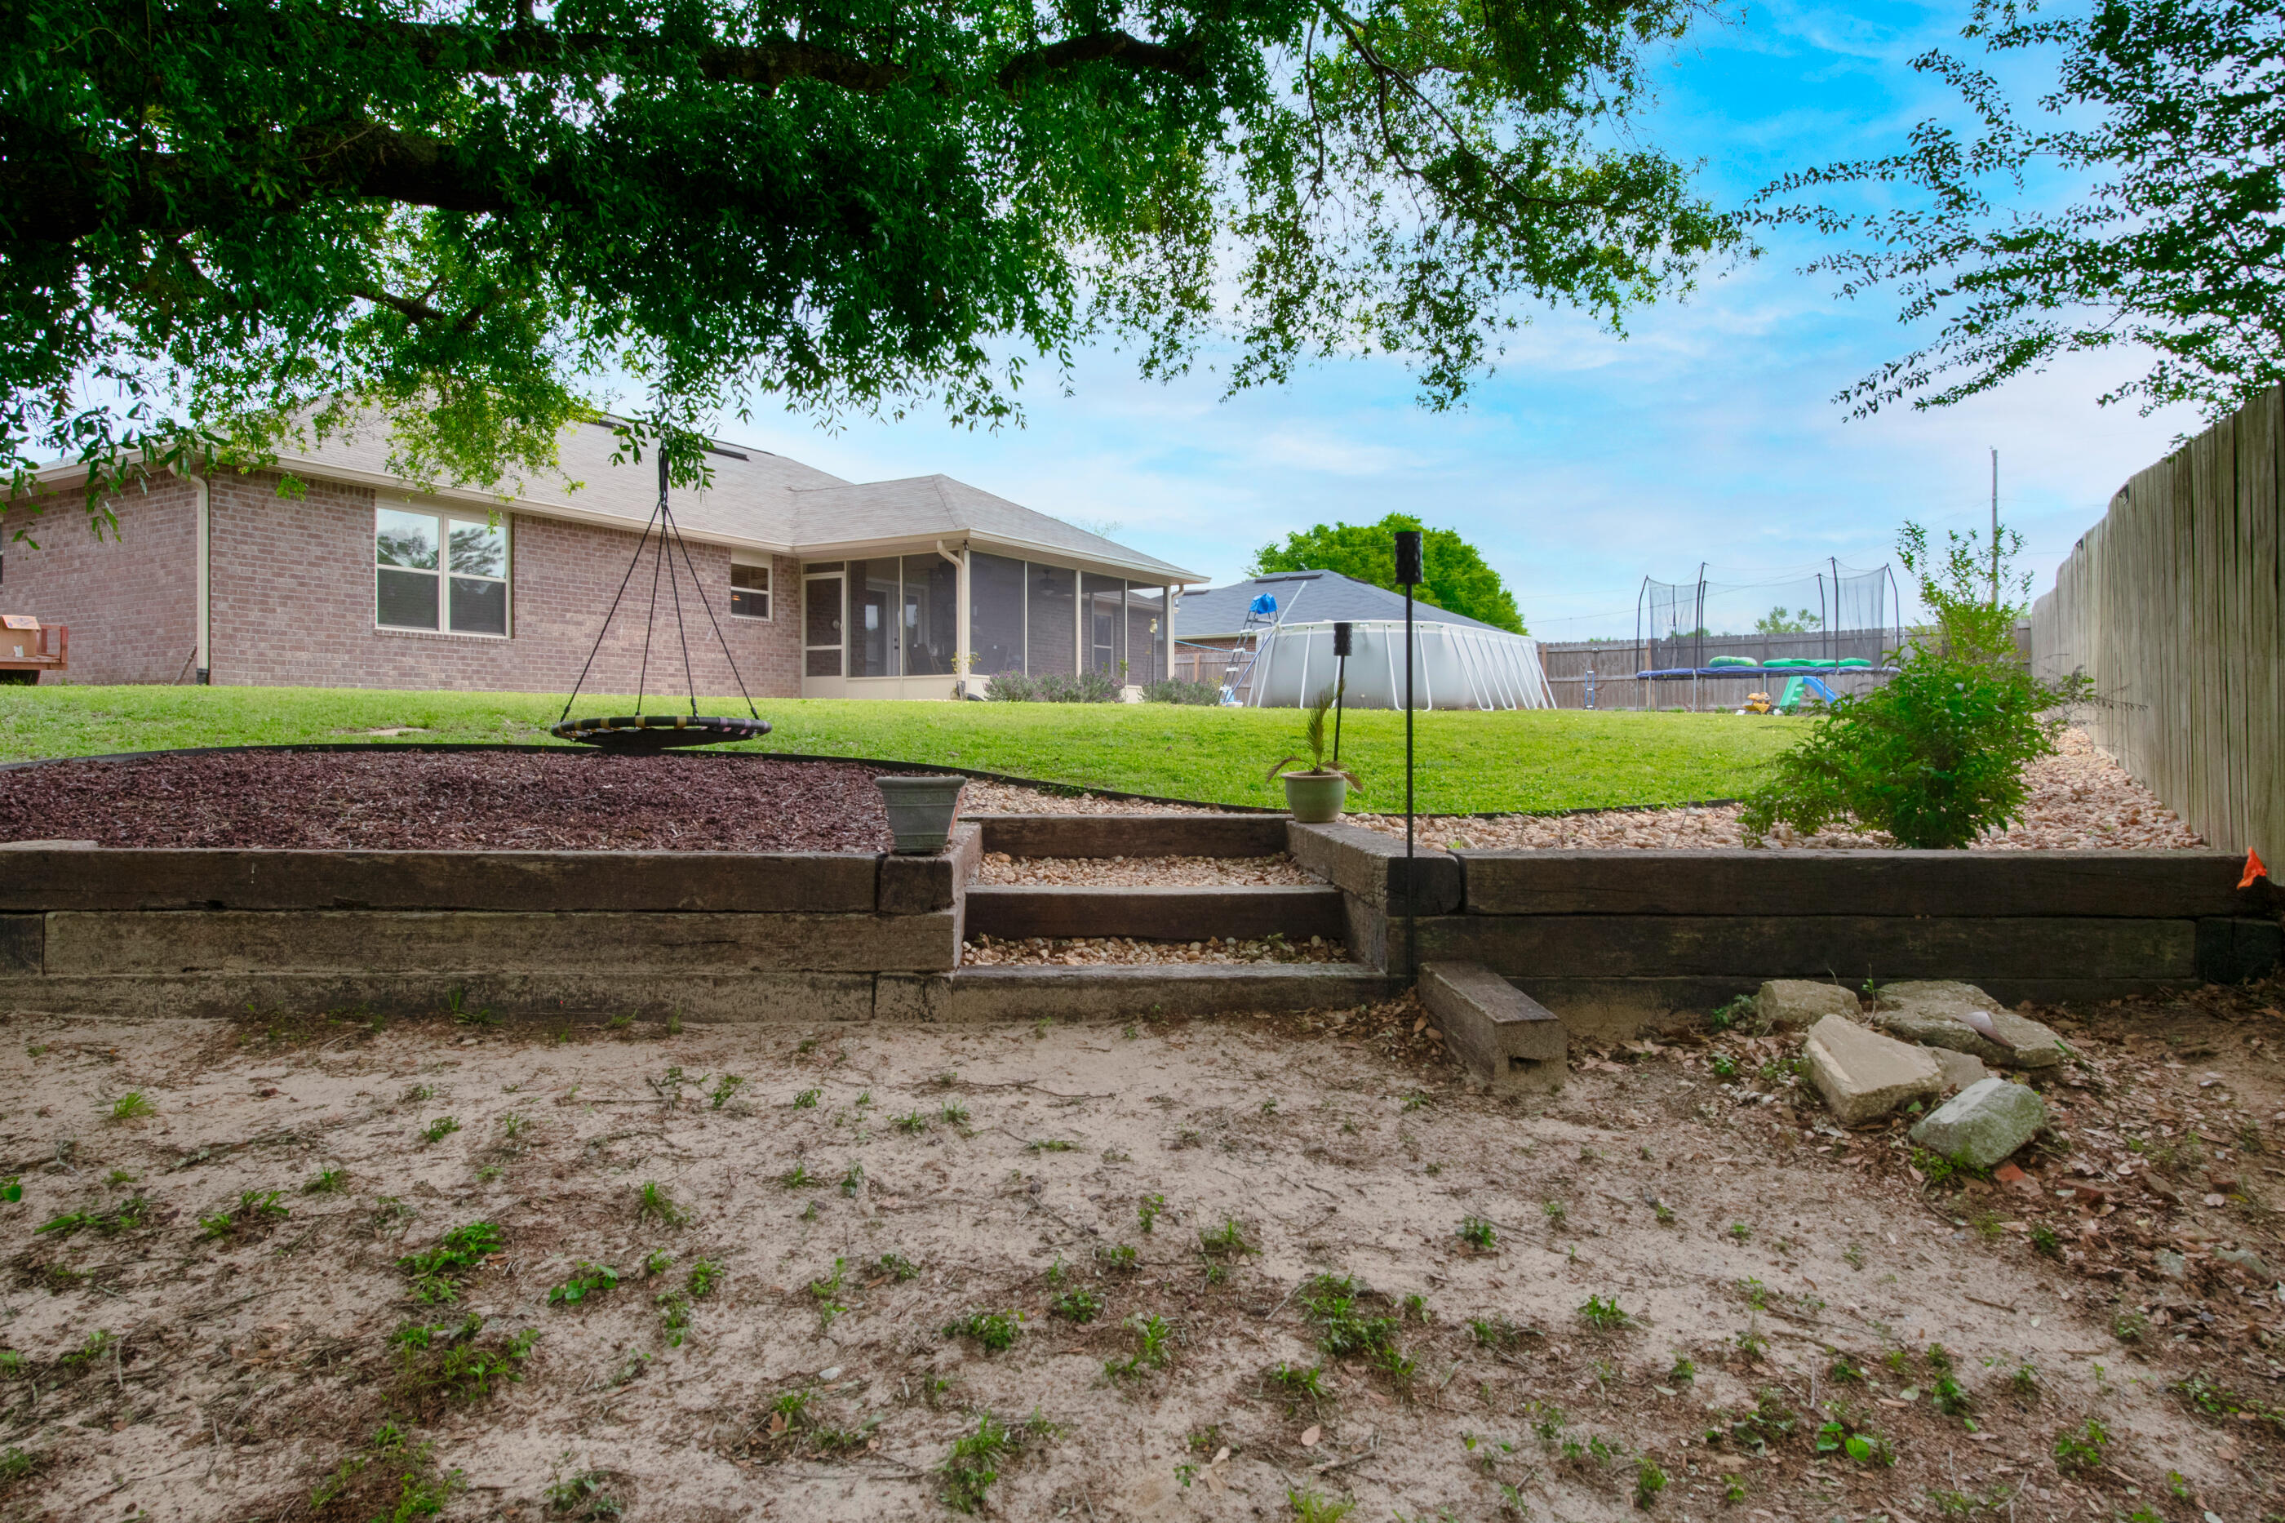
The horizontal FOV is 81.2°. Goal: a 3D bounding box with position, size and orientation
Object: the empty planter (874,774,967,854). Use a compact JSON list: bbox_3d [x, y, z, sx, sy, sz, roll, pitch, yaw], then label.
[{"bbox_3d":[-0.725,0.172,4.400,0.285,0.250,0.280,0,1,-2],"label":"empty planter"}]

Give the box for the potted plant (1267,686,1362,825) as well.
[{"bbox_3d":[0.757,-0.035,5.880,0.410,0.600,0.380,0,1,-2],"label":"potted plant"}]

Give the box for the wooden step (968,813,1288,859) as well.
[{"bbox_3d":[-0.068,0.340,6.010,1.460,0.178,0.230,0,1,-2],"label":"wooden step"}]

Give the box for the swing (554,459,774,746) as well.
[{"bbox_3d":[-2.324,-0.782,6.450,1.010,1.440,1.010,0,1,0],"label":"swing"}]

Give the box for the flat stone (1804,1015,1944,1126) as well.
[{"bbox_3d":[1.790,0.755,3.270,0.260,0.150,0.410,0,1,19],"label":"flat stone"}]

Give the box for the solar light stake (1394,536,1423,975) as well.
[{"bbox_3d":[0.795,-0.019,3.970,0.085,1.335,0.085,0,1,0],"label":"solar light stake"}]

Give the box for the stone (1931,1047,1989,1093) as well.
[{"bbox_3d":[2.006,0.760,3.280,0.180,0.080,0.200,0,1,6],"label":"stone"}]

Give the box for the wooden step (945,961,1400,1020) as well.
[{"bbox_3d":[0.096,0.748,4.265,1.410,0.160,0.230,0,1,-2],"label":"wooden step"}]

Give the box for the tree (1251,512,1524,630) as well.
[{"bbox_3d":[10.100,-5.600,55.000,10.800,9.000,10.500,0,1,-2],"label":"tree"}]

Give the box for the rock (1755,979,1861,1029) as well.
[{"bbox_3d":[1.965,0.722,3.930,0.280,0.140,0.200,0,1,9],"label":"rock"}]

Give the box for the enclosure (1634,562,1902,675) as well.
[{"bbox_3d":[11.441,-2.562,24.469,4.350,1.900,4.350,0,1,25],"label":"enclosure"}]

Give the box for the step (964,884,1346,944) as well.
[{"bbox_3d":[0.047,0.559,4.793,1.330,0.178,0.225,0,1,-4],"label":"step"}]

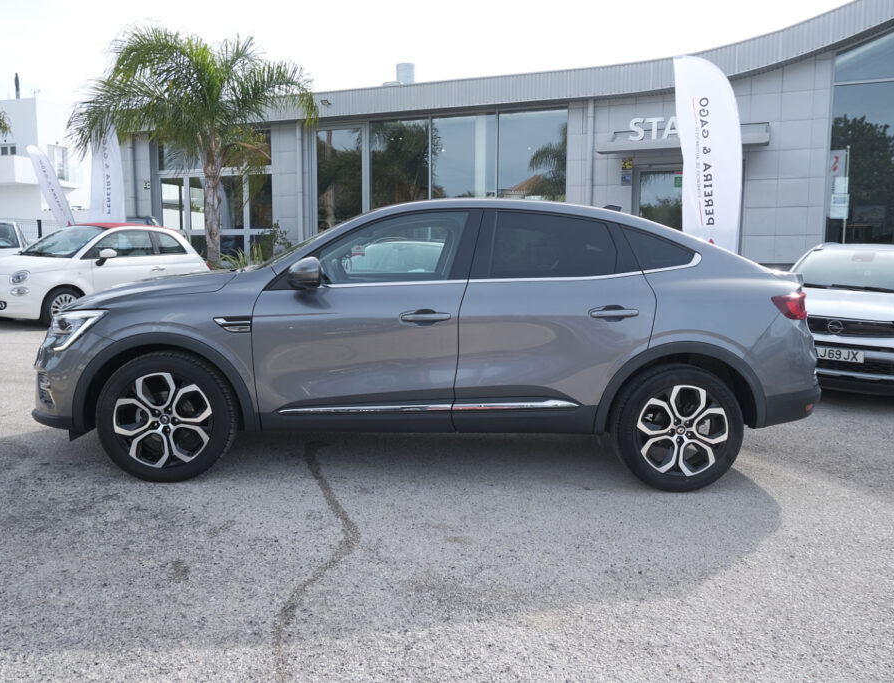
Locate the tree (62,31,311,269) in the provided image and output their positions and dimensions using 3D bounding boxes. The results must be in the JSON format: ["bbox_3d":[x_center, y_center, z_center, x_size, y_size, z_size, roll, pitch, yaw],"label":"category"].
[{"bbox_3d":[-4.555,-3.354,13.531,4.400,4.738,4.300,0,6,0],"label":"tree"}]

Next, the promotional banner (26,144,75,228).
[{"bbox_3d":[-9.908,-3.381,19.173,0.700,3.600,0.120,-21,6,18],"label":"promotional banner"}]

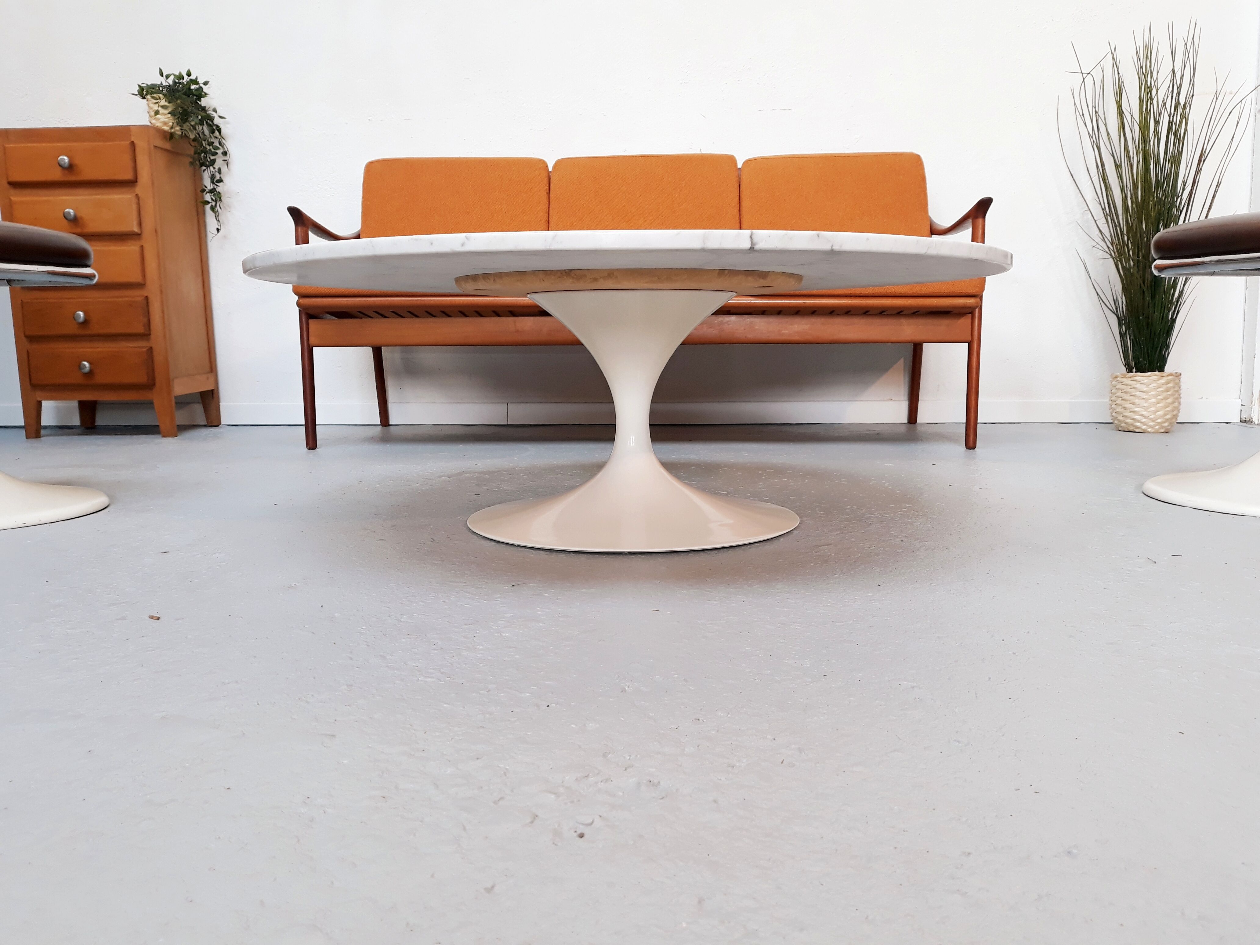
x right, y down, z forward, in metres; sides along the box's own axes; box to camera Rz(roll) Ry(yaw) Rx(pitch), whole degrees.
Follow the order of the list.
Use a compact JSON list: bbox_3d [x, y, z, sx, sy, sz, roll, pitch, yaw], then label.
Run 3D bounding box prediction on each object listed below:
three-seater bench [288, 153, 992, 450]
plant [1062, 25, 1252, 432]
[{"bbox_3d":[0.029,-0.502,2.768,1.726,0.802,0.737,0,8,3],"label":"three-seater bench"},{"bbox_3d":[1.512,-0.687,2.809,0.557,1.137,0.507,0,8,3],"label":"plant"}]

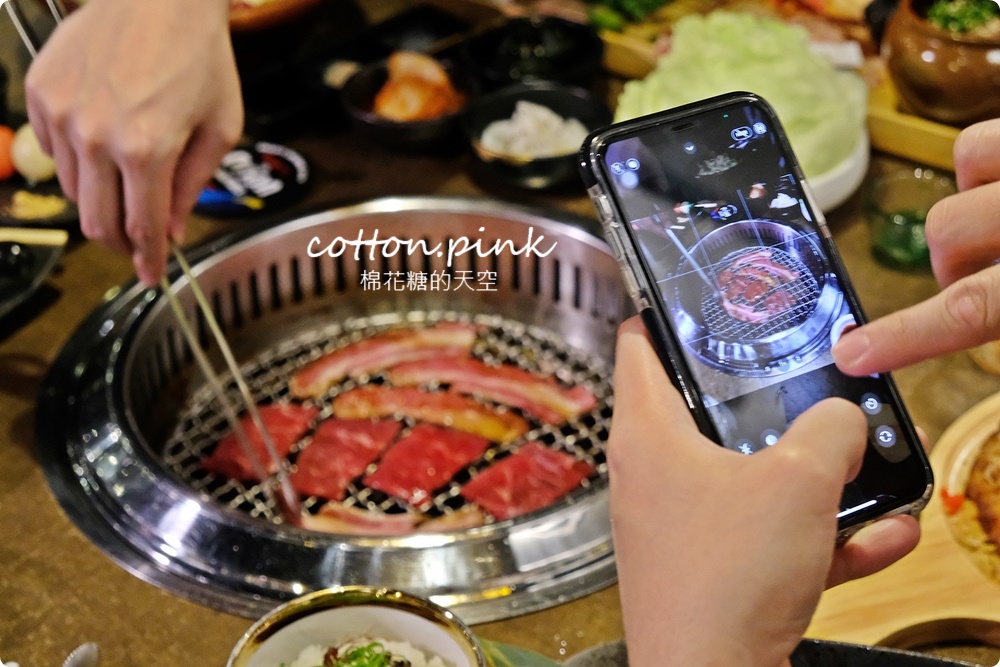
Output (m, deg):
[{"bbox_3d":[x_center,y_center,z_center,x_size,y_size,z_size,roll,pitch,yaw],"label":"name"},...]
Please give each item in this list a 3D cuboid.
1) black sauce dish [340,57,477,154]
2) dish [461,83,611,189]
[{"bbox_3d":[-0.063,-0.154,1.241,0.097,0.036,0.097,-1,35,0],"label":"black sauce dish"},{"bbox_3d":[0.025,-0.130,1.199,0.101,0.039,0.101,0,35,1],"label":"dish"}]

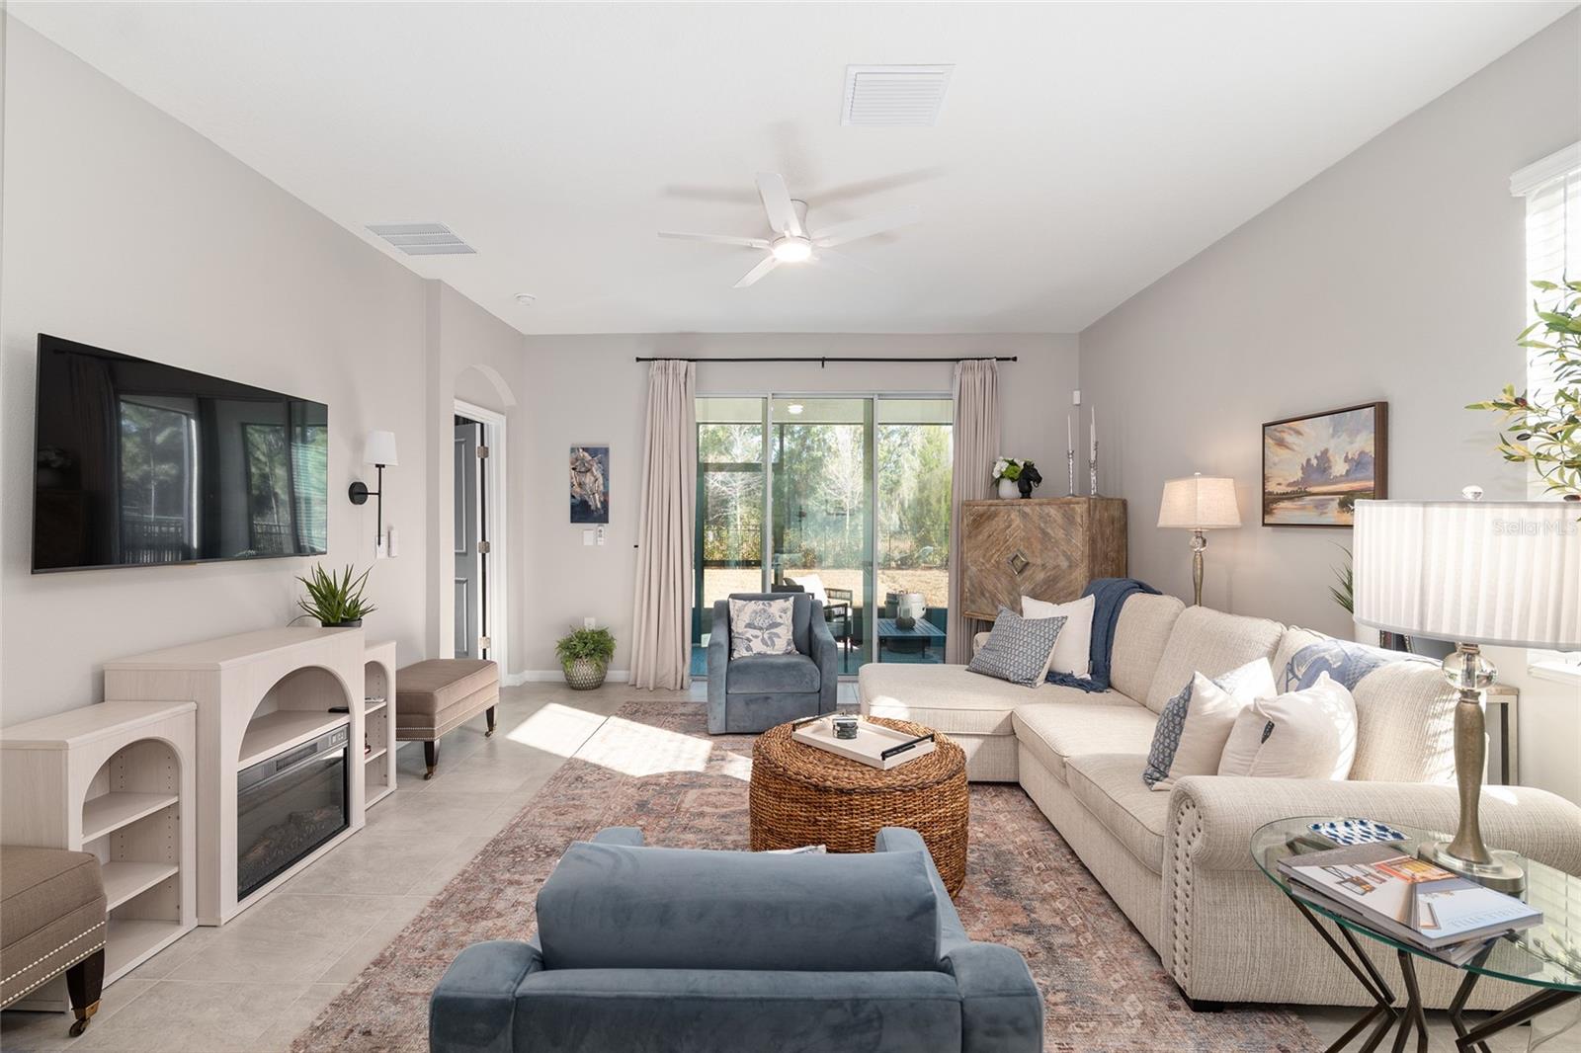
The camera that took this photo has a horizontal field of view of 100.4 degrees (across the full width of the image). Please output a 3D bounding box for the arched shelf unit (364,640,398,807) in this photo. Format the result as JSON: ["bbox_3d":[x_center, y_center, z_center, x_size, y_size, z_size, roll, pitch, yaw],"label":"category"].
[{"bbox_3d":[-2.113,0.943,3.088,0.290,0.730,0.400,0,1,1],"label":"arched shelf unit"}]

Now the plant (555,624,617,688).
[{"bbox_3d":[-1.616,1.038,5.240,0.460,0.490,0.420,0,1,1],"label":"plant"}]

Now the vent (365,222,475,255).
[{"bbox_3d":[-2.024,-1.571,3.628,0.450,0.020,0.420,0,1,1],"label":"vent"}]

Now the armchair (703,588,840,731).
[{"bbox_3d":[-0.143,0.886,4.530,0.810,0.820,0.830,0,0,-4],"label":"armchair"}]

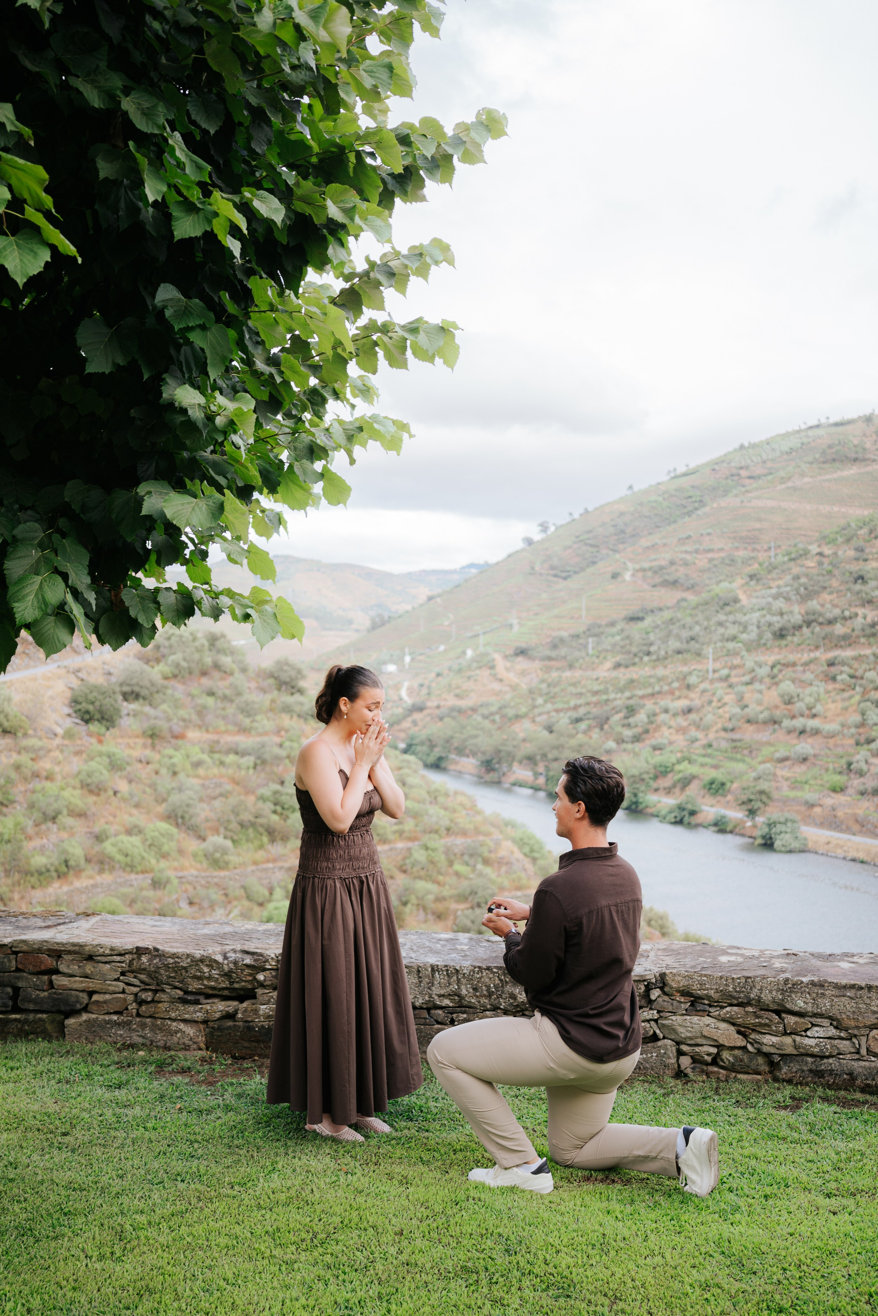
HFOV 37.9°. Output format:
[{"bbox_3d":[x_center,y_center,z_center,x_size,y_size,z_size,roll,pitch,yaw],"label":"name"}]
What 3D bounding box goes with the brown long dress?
[{"bbox_3d":[-0.333,0.980,4.480,0.480,1.180,0.500,0,1,37],"label":"brown long dress"}]

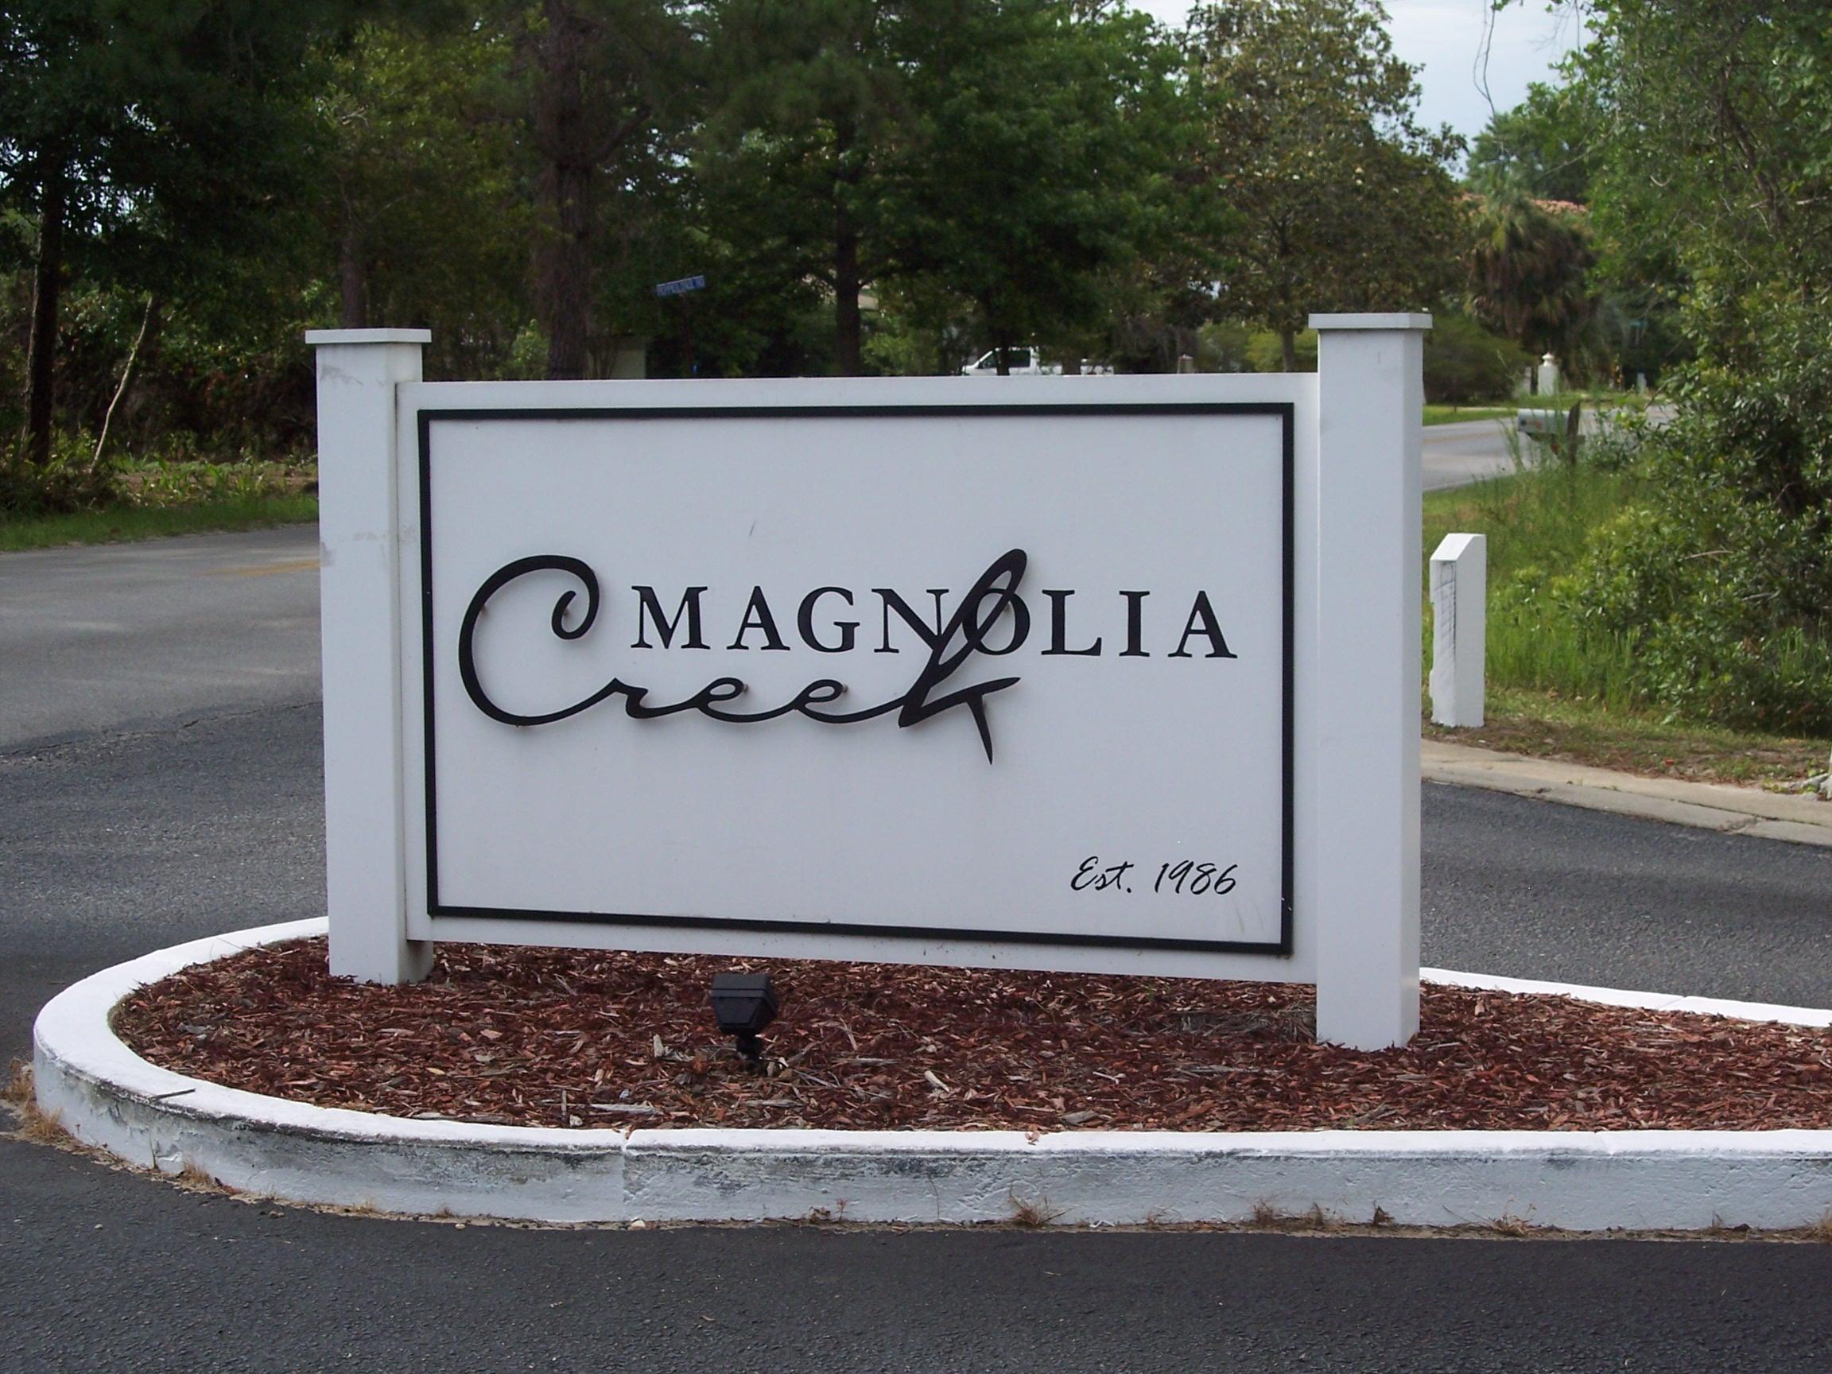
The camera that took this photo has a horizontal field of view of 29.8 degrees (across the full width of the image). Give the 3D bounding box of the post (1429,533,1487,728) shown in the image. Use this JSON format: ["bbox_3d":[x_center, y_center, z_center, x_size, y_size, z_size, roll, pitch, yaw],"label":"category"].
[{"bbox_3d":[2.428,-0.255,15.400,0.172,0.856,0.172,-3,5,-33],"label":"post"}]

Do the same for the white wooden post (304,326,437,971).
[{"bbox_3d":[-1.339,-0.075,8.535,0.228,1.609,0.228,1,5,19],"label":"white wooden post"}]

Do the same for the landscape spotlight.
[{"bbox_3d":[-0.376,0.725,7.527,0.115,0.180,0.110,1,5,22],"label":"landscape spotlight"}]

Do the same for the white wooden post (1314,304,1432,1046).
[{"bbox_3d":[1.018,-0.016,7.732,0.228,1.626,0.228,1,5,19],"label":"white wooden post"}]

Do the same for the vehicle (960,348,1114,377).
[{"bbox_3d":[4.247,-10.940,121.000,5.400,1.850,1.900,0,5,0],"label":"vehicle"}]

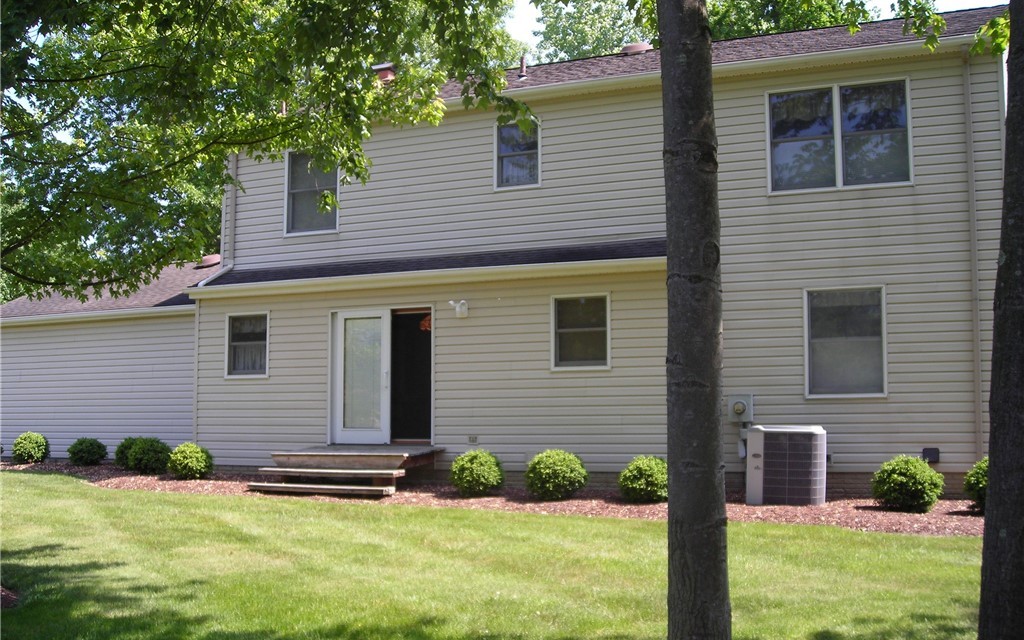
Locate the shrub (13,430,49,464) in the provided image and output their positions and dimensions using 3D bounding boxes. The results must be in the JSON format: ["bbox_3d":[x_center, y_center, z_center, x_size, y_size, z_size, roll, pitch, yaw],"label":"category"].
[{"bbox_3d":[-9.197,2.436,21.472,0.688,0.630,0.688,-3,-6,25],"label":"shrub"}]

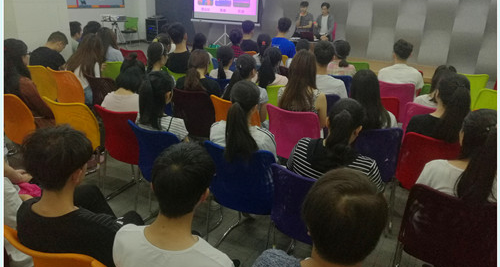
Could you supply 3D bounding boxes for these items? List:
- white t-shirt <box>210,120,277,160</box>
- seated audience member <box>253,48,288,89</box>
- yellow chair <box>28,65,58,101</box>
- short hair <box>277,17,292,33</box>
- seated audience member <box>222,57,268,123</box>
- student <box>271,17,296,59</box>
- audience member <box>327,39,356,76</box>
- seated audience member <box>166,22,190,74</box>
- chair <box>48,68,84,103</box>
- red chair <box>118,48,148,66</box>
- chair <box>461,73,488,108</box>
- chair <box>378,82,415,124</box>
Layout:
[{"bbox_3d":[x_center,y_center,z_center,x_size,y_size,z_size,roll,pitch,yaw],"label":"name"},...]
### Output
[{"bbox_3d":[-0.027,0.146,2.367,0.430,0.530,0.280,9,22,17],"label":"white t-shirt"},{"bbox_3d":[0.280,-0.355,4.136,0.460,1.120,0.750,9,21,19],"label":"seated audience member"},{"bbox_3d":[-2.261,-0.421,4.655,0.470,0.860,0.560,11,22,23],"label":"yellow chair"},{"bbox_3d":[0.479,-1.488,5.437,0.180,0.200,0.210,7,21,12],"label":"short hair"},{"bbox_3d":[0.008,-0.109,3.389,0.450,1.220,0.720,11,22,21],"label":"seated audience member"},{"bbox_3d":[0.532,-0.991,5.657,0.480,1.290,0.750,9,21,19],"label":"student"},{"bbox_3d":[0.985,-0.476,4.491,0.450,1.220,0.720,8,21,14],"label":"audience member"},{"bbox_3d":[-0.657,-0.671,4.818,0.480,1.330,0.780,9,21,19],"label":"seated audience member"},{"bbox_3d":[-1.867,-0.337,4.465,0.470,0.860,0.560,12,22,25],"label":"chair"},{"bbox_3d":[-1.490,-0.789,5.556,0.480,0.830,0.550,13,23,24],"label":"red chair"},{"bbox_3d":[2.692,-0.409,5.130,0.470,0.860,0.560,6,20,9],"label":"chair"},{"bbox_3d":[1.544,-0.193,4.367,0.480,0.830,0.550,8,21,13],"label":"chair"}]

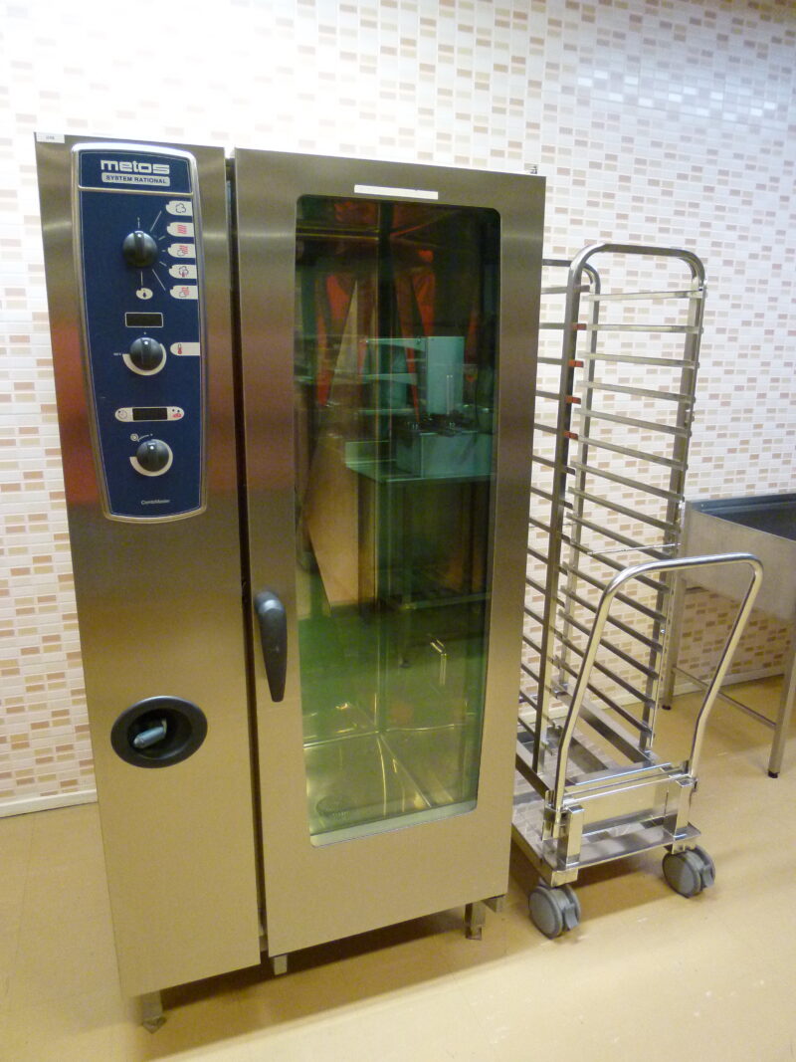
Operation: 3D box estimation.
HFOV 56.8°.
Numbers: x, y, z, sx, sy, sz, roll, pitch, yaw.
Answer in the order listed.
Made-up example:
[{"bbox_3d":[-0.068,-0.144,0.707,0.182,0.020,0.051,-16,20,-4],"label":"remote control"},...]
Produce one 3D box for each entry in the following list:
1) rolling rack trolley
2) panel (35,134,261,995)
[{"bbox_3d":[0.517,0.135,2.012,0.485,1.687,0.820,-5,15,-19],"label":"rolling rack trolley"},{"bbox_3d":[-0.425,0.162,1.360,0.279,1.600,0.080,-5,15,-19],"label":"panel"}]

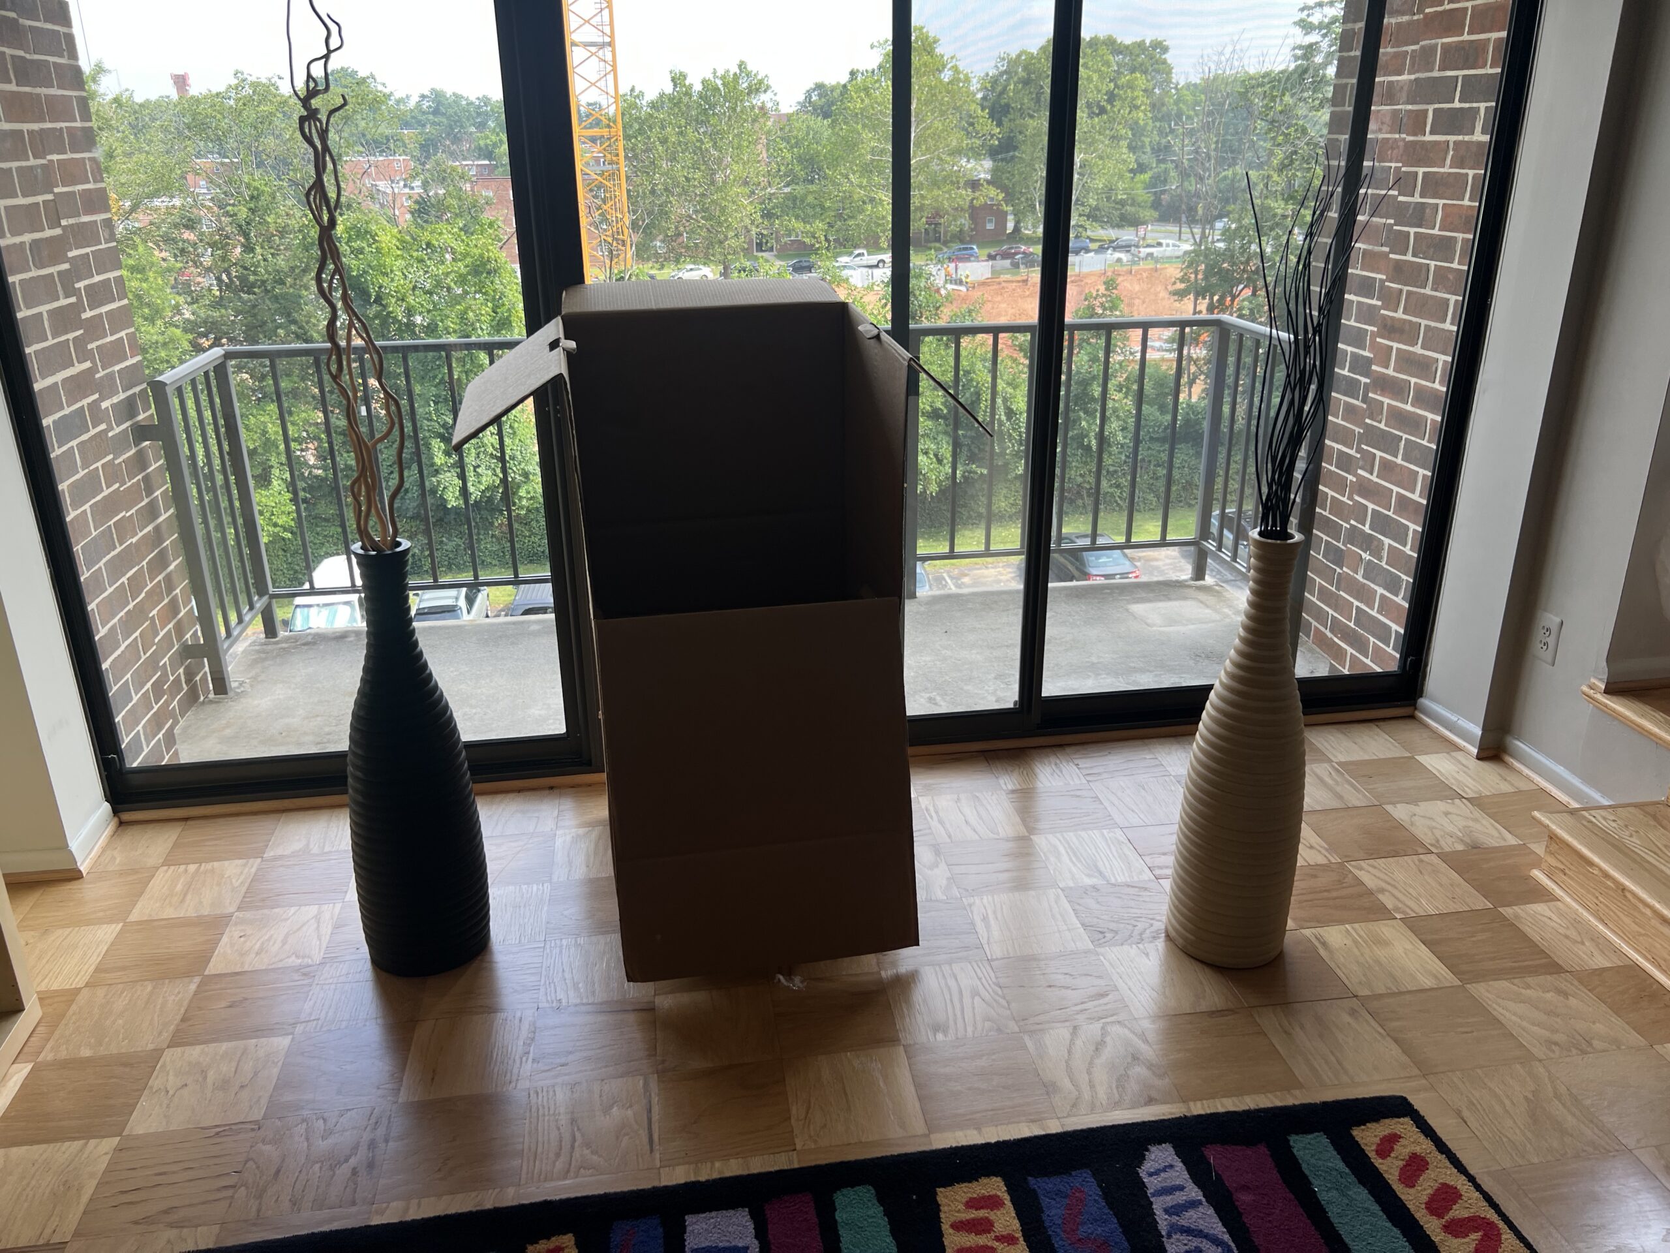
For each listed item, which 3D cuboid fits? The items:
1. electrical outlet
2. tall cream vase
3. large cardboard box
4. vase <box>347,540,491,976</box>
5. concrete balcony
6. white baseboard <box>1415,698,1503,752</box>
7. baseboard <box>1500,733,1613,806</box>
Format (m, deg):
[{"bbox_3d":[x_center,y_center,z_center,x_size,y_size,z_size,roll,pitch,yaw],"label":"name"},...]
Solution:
[{"bbox_3d":[1.823,0.030,3.217,0.011,0.123,0.080,-4,22,-8],"label":"electrical outlet"},{"bbox_3d":[0.829,0.239,2.509,0.252,0.882,0.252,-4,22,-8],"label":"tall cream vase"},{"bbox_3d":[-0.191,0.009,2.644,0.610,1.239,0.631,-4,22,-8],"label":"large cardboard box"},{"bbox_3d":[-0.866,0.260,2.520,0.261,0.880,0.261,-4,22,-8],"label":"vase"},{"bbox_3d":[-0.195,-0.297,3.861,3.532,1.056,1.246,-4,22,-8],"label":"concrete balcony"},{"bbox_3d":[1.743,0.265,3.506,0.078,0.077,0.283,-4,22,-8],"label":"white baseboard"},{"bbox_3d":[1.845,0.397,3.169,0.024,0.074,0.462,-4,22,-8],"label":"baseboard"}]

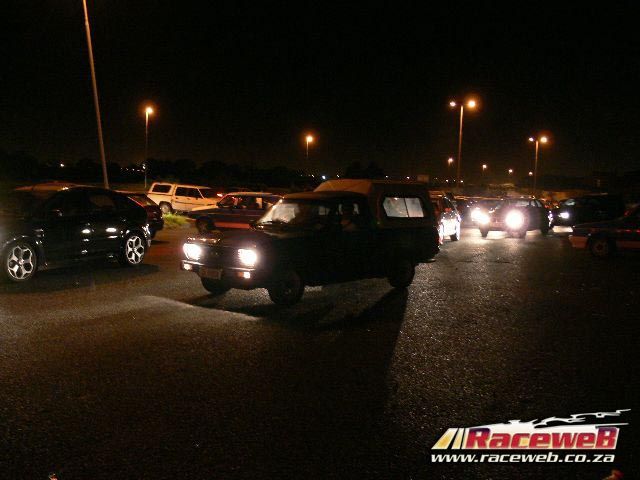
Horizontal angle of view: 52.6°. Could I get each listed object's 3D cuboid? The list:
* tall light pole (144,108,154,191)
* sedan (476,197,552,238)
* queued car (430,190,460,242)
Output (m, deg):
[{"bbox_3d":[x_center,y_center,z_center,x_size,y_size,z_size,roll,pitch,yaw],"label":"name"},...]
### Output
[{"bbox_3d":[-19.011,-9.705,71.609,0.400,10.000,1.000,0,5,-25],"label":"tall light pole"},{"bbox_3d":[8.074,-0.887,26.758,1.650,1.430,4.100,6,6,38],"label":"sedan"},{"bbox_3d":[3.746,-0.681,22.245,1.620,1.410,3.850,4,5,25],"label":"queued car"}]

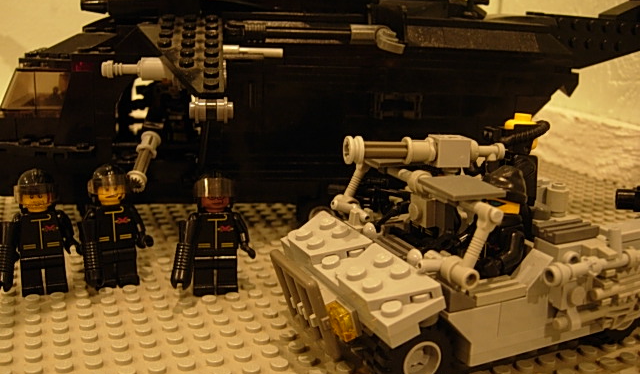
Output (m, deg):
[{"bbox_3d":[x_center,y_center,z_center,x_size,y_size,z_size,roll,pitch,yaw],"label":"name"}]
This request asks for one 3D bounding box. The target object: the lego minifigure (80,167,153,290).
[{"bbox_3d":[-0.071,0.014,0.232,0.025,0.042,0.015,-5,15,-22],"label":"lego minifigure"}]

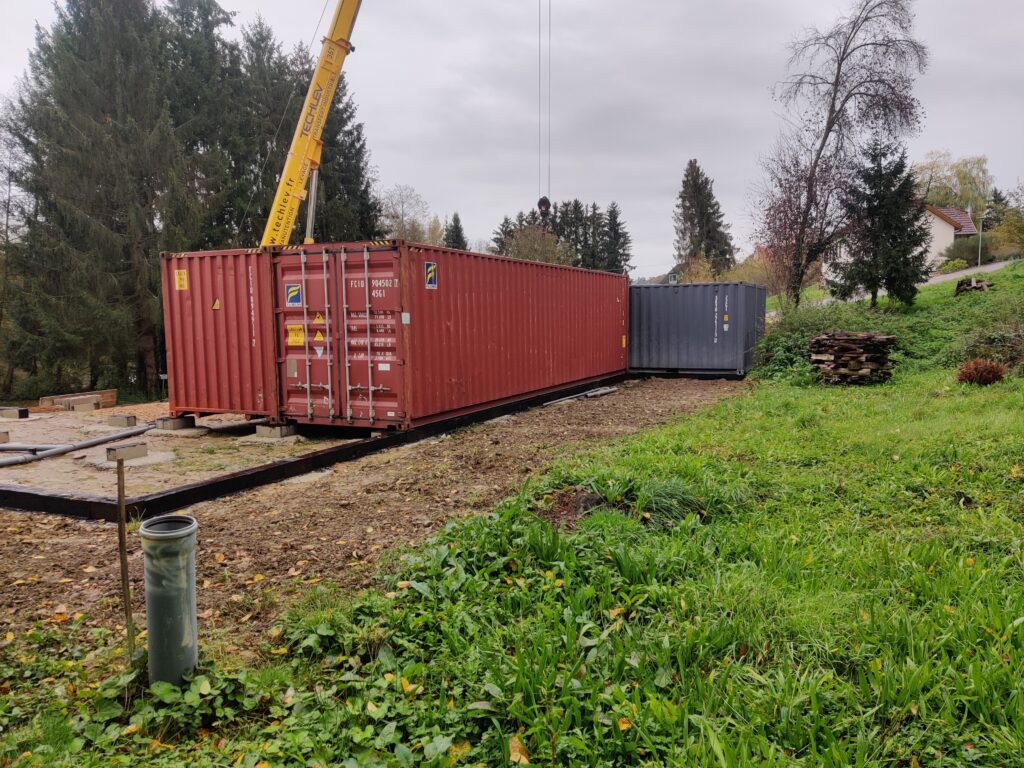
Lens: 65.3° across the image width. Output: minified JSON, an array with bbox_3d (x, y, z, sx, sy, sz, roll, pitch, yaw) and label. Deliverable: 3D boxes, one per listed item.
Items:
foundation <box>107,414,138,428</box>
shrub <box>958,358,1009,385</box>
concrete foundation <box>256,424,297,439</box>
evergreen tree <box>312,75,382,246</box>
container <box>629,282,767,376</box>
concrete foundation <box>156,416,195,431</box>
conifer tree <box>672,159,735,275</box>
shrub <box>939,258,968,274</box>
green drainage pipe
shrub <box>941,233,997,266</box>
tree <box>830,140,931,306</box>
[{"bbox_3d":[-7.061,0.678,14.497,0.470,0.175,0.190,2,5,24],"label":"foundation"},{"bbox_3d":[9.543,-0.254,16.200,1.030,0.520,0.850,-1,5,0],"label":"shrub"},{"bbox_3d":[-3.866,0.768,13.143,0.510,0.180,0.390,2,5,24],"label":"concrete foundation"},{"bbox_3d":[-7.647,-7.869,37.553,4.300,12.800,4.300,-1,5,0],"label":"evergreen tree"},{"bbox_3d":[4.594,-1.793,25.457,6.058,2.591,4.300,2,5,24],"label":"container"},{"bbox_3d":[-5.952,0.696,14.155,0.440,0.175,0.460,2,5,24],"label":"concrete foundation"},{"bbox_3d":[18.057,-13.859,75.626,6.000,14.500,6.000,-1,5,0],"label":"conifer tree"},{"bbox_3d":[31.508,-8.386,57.000,2.100,1.120,1.700,-1,5,0],"label":"shrub"},{"bbox_3d":[-1.735,1.111,4.085,0.292,0.799,0.292,-1,5,0],"label":"green drainage pipe"},{"bbox_3d":[34.368,-10.104,60.000,4.300,2.500,3.200,-1,5,0],"label":"shrub"},{"bbox_3d":[14.336,-6.224,31.276,3.800,6.400,3.600,-1,5,0],"label":"tree"}]

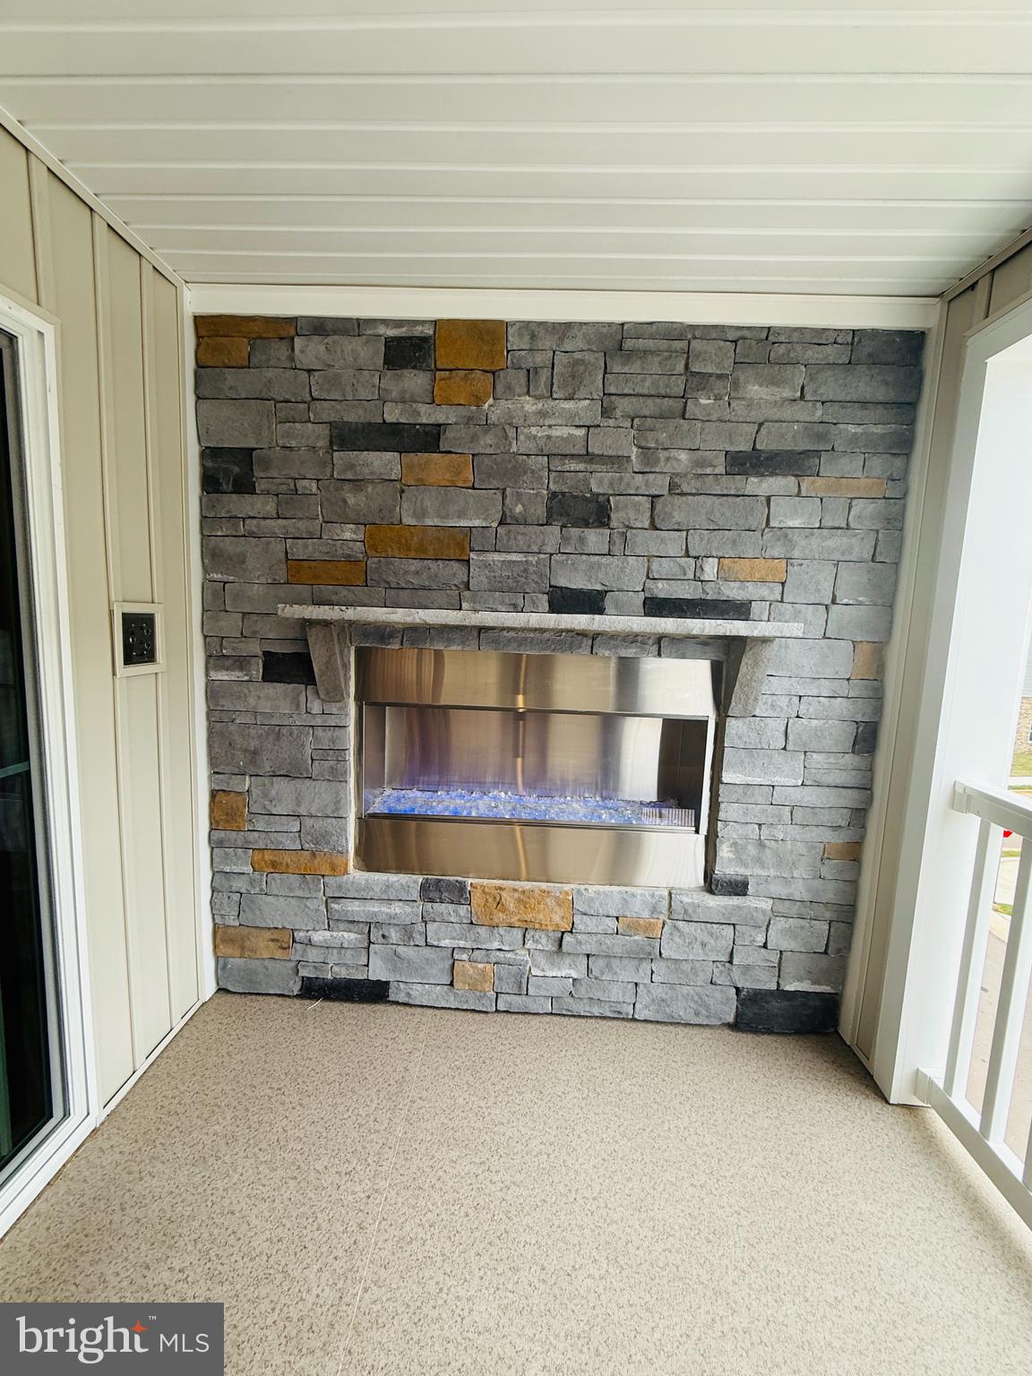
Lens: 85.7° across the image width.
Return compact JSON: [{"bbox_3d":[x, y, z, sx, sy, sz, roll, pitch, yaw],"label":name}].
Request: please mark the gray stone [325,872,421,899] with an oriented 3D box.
[{"bbox_3d":[-0.504,0.698,1.994,0.343,0.085,0.070,2,7,2],"label":"gray stone"}]

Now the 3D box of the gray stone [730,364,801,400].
[{"bbox_3d":[0.776,-0.945,1.738,0.215,0.103,0.055,2,7,2],"label":"gray stone"}]

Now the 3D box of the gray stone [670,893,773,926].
[{"bbox_3d":[0.712,0.765,1.957,0.349,0.103,0.060,2,7,2],"label":"gray stone"}]

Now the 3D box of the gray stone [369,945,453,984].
[{"bbox_3d":[-0.382,1.003,2.052,0.306,0.129,0.060,2,7,2],"label":"gray stone"}]

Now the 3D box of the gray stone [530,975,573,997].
[{"bbox_3d":[0.127,1.069,2.033,0.159,0.078,0.060,2,6,2],"label":"gray stone"}]

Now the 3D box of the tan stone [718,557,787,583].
[{"bbox_3d":[0.776,-0.389,1.854,0.220,0.076,0.060,2,6,2],"label":"tan stone"}]

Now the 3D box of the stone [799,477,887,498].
[{"bbox_3d":[1.031,-0.636,1.778,0.271,0.059,0.060,2,7,2],"label":"stone"}]

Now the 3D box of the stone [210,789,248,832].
[{"bbox_3d":[-0.997,0.426,1.963,0.126,0.135,0.055,2,7,2],"label":"stone"}]

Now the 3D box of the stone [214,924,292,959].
[{"bbox_3d":[-0.963,0.929,2.065,0.286,0.118,0.060,2,7,2],"label":"stone"}]

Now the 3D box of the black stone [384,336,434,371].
[{"bbox_3d":[-0.339,-1.066,1.791,0.157,0.099,0.060,2,7,2],"label":"black stone"}]

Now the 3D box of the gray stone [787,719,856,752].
[{"bbox_3d":[1.029,0.158,1.904,0.223,0.101,0.060,2,6,2],"label":"gray stone"}]

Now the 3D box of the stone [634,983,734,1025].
[{"bbox_3d":[0.604,1.127,2.023,0.354,0.136,0.060,2,6,2],"label":"stone"}]

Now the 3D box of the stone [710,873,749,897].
[{"bbox_3d":[0.746,0.686,1.968,0.127,0.080,0.060,2,7,2],"label":"stone"}]

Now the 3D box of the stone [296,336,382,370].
[{"bbox_3d":[-0.560,-1.071,1.794,0.289,0.101,0.060,2,7,2],"label":"stone"}]

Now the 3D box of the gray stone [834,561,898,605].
[{"bbox_3d":[1.121,-0.337,1.803,0.191,0.131,0.055,2,7,2],"label":"gray stone"}]

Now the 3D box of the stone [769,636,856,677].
[{"bbox_3d":[0.951,-0.099,1.845,0.300,0.122,0.060,2,7,2],"label":"stone"}]

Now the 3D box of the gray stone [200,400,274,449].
[{"bbox_3d":[-0.919,-0.873,1.858,0.255,0.149,0.060,2,7,2],"label":"gray stone"}]

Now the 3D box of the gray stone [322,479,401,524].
[{"bbox_3d":[-0.515,-0.620,1.874,0.261,0.136,0.060,2,7,2],"label":"gray stone"}]

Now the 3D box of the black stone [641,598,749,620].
[{"bbox_3d":[0.588,-0.256,1.838,0.337,0.065,0.070,2,7,2],"label":"black stone"}]

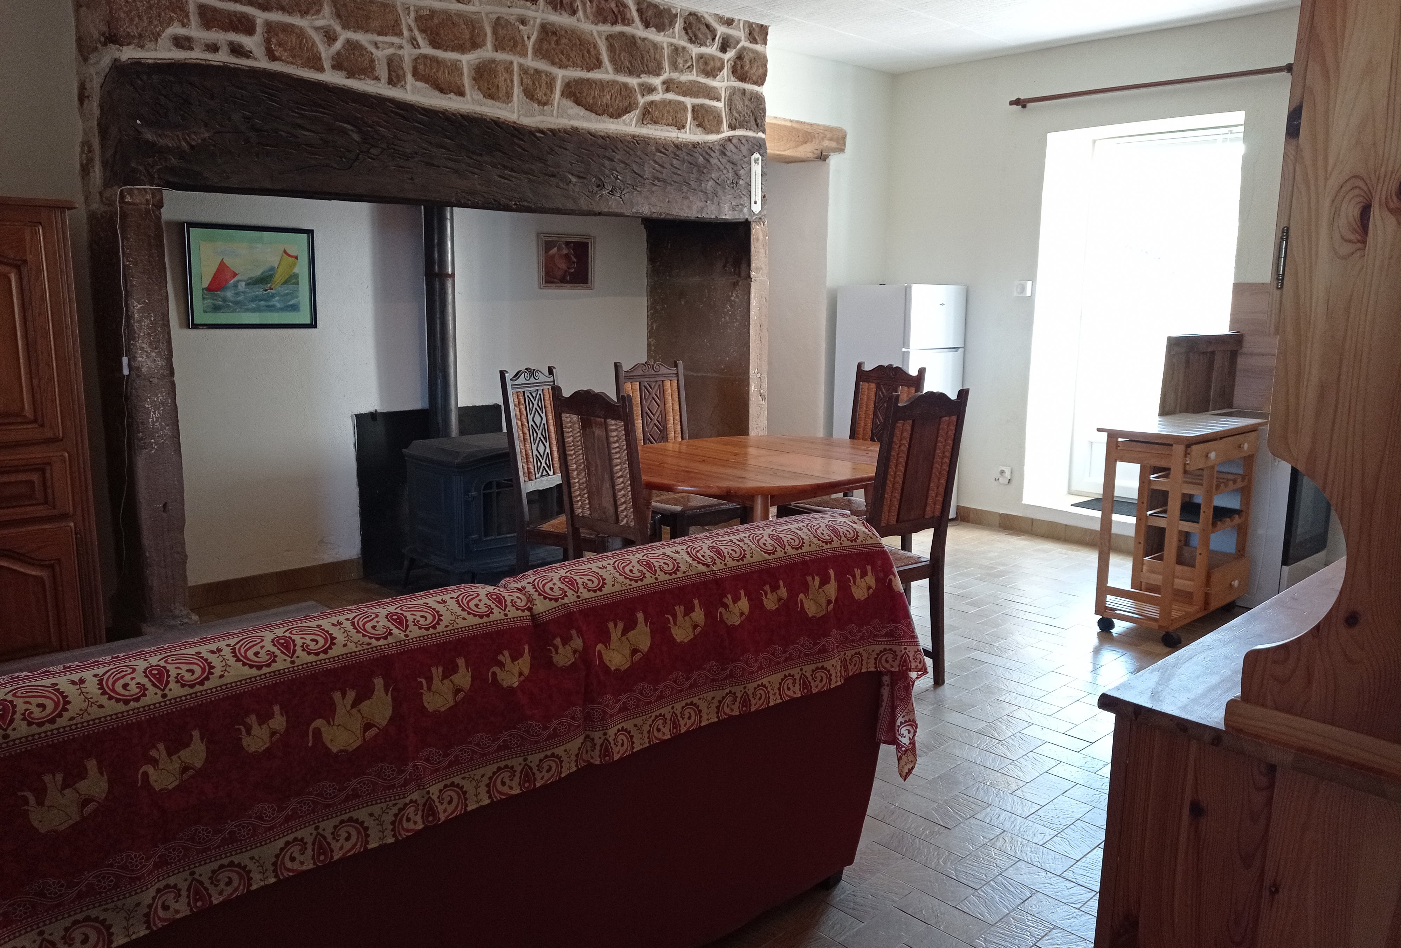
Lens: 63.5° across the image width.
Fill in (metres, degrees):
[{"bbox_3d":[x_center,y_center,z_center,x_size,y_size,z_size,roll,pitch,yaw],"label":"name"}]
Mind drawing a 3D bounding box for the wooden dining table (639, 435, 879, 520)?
[{"bbox_3d":[0.235,0.310,4.666,1.399,0.755,1.164,-9,13,-41],"label":"wooden dining table"}]

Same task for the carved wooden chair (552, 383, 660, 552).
[{"bbox_3d":[-0.228,0.230,4.081,0.450,1.114,0.500,9,13,40],"label":"carved wooden chair"}]

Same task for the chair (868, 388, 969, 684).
[{"bbox_3d":[0.644,0.230,4.105,0.450,1.114,0.500,-7,12,-36],"label":"chair"}]

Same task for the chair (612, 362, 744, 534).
[{"bbox_3d":[-0.093,0.055,5.069,0.450,1.114,0.500,-8,13,-38],"label":"chair"}]

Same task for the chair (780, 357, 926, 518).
[{"bbox_3d":[0.666,0.085,4.921,0.500,1.114,0.450,-8,13,-40],"label":"chair"}]

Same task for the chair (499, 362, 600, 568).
[{"bbox_3d":[-0.504,0.119,4.699,0.500,1.114,0.450,5,11,24],"label":"chair"}]

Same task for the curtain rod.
[{"bbox_3d":[2.241,-1.960,5.724,0.090,0.055,1.575,-8,13,-40],"label":"curtain rod"}]

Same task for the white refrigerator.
[{"bbox_3d":[1.190,-0.421,6.871,0.550,1.430,0.550,-8,13,-40],"label":"white refrigerator"}]

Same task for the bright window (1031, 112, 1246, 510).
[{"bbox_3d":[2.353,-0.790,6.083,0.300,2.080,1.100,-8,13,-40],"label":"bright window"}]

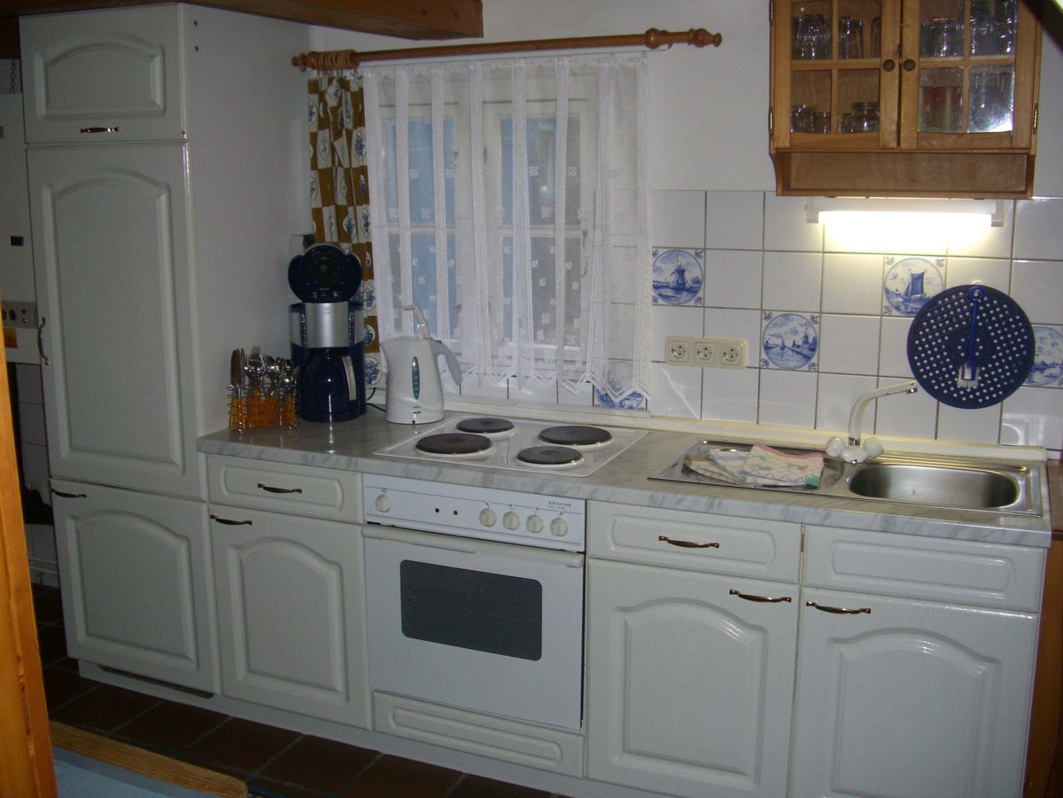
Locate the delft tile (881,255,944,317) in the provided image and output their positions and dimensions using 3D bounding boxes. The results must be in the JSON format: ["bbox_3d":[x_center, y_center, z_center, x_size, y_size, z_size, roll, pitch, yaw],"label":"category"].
[{"bbox_3d":[0.931,-0.272,2.839,0.150,0.150,0.009,5,12,24],"label":"delft tile"}]

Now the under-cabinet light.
[{"bbox_3d":[0.888,-0.450,2.794,0.468,0.072,0.075,5,12,23],"label":"under-cabinet light"}]

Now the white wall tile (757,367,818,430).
[{"bbox_3d":[0.674,0.001,3.069,0.152,0.152,0.010,5,12,23],"label":"white wall tile"}]

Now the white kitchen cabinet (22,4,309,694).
[{"bbox_3d":[-1.032,-0.125,3.464,0.598,1.955,0.564,5,12,24],"label":"white kitchen cabinet"}]

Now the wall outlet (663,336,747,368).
[{"bbox_3d":[0.462,-0.122,3.084,0.222,0.078,0.015,5,12,23],"label":"wall outlet"}]

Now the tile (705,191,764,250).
[{"bbox_3d":[0.523,-0.456,2.992,0.150,0.150,0.009,5,12,24],"label":"tile"}]

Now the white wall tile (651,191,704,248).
[{"bbox_3d":[0.386,-0.468,3.053,0.150,0.150,0.009,5,12,24],"label":"white wall tile"}]

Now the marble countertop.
[{"bbox_3d":[0.173,0.146,2.934,2.096,0.038,0.603,5,12,23],"label":"marble countertop"}]

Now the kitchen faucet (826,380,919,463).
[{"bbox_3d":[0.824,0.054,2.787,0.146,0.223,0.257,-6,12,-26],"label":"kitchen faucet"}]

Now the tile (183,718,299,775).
[{"bbox_3d":[-0.772,0.934,3.188,0.243,0.012,0.232,5,12,23],"label":"tile"}]

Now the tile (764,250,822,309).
[{"bbox_3d":[0.661,-0.296,2.959,0.150,0.150,0.009,5,12,24],"label":"tile"}]

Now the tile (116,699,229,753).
[{"bbox_3d":[-1.016,0.928,3.310,0.250,0.012,0.242,5,12,23],"label":"tile"}]

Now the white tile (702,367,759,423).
[{"bbox_3d":[0.534,-0.011,3.130,0.152,0.152,0.010,5,12,23],"label":"white tile"}]

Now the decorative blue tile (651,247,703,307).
[{"bbox_3d":[0.387,-0.320,3.081,0.150,0.150,0.009,5,12,24],"label":"decorative blue tile"}]

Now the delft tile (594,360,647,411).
[{"bbox_3d":[0.247,-0.035,3.211,0.150,0.150,0.008,5,12,23],"label":"delft tile"}]

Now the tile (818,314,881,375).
[{"bbox_3d":[0.797,-0.137,2.927,0.150,0.150,0.009,5,12,24],"label":"tile"}]

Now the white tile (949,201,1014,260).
[{"bbox_3d":[1.062,-0.407,2.752,0.150,0.150,0.009,5,12,24],"label":"white tile"}]

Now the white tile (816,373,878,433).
[{"bbox_3d":[0.803,0.011,2.971,0.150,0.150,0.008,5,12,23],"label":"white tile"}]

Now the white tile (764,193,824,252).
[{"bbox_3d":[0.670,-0.452,2.980,0.152,0.152,0.010,5,12,23],"label":"white tile"}]

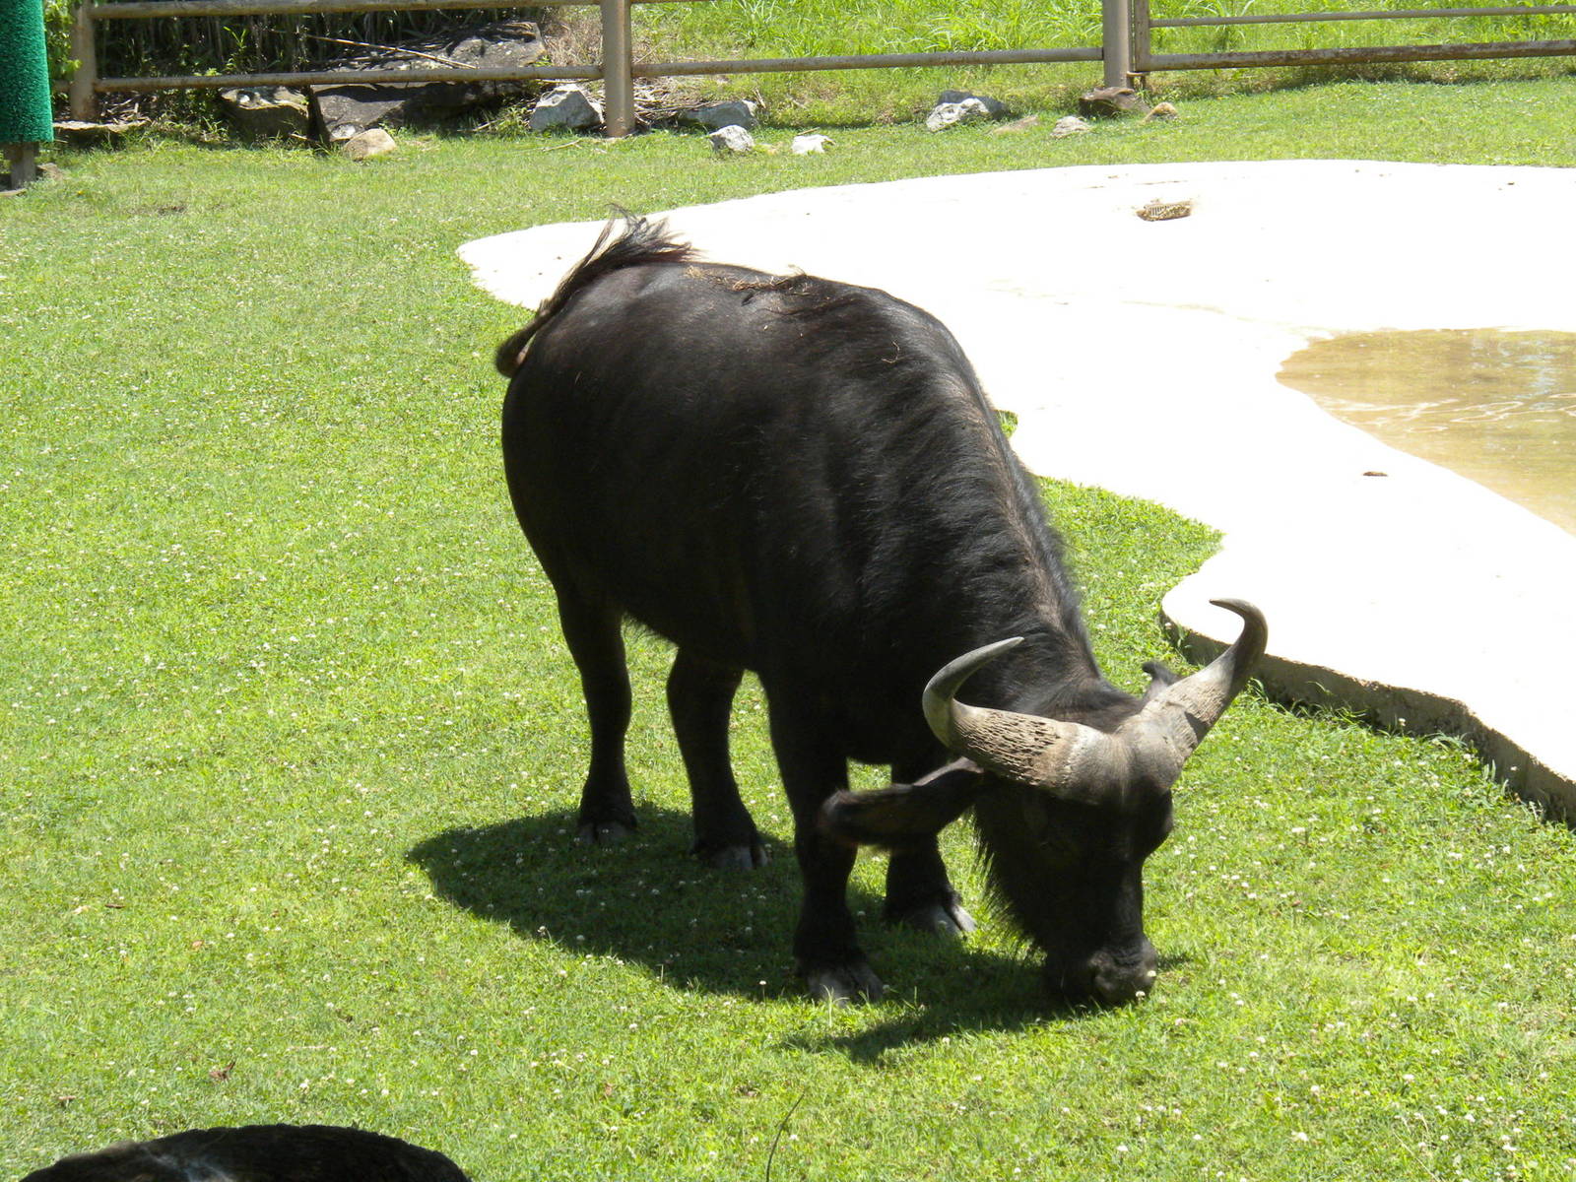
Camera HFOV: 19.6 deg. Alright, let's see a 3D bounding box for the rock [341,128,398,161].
[{"bbox_3d":[-2.060,-2.196,22.400,0.280,0.160,0.220,0,12,0],"label":"rock"}]

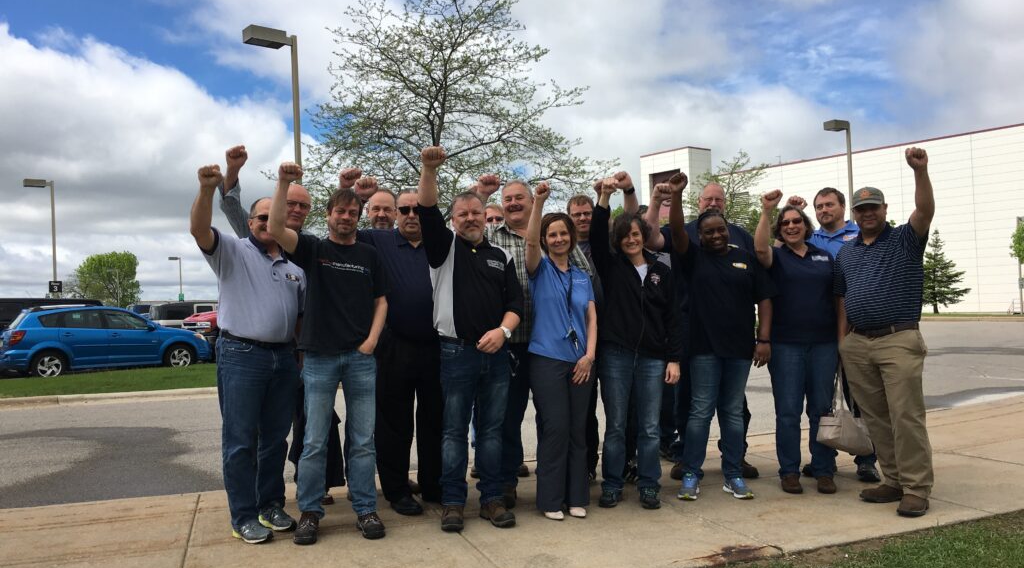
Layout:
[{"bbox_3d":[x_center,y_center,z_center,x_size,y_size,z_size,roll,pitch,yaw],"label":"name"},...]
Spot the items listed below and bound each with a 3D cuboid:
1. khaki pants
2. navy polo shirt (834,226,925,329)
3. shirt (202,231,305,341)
[{"bbox_3d":[2.090,0.703,4.800,0.420,0.950,0.360,-3,-1,38],"label":"khaki pants"},{"bbox_3d":[1.990,-0.040,4.620,0.510,0.600,0.330,-3,-1,37],"label":"navy polo shirt"},{"bbox_3d":[-1.388,0.013,4.590,0.530,0.630,0.360,-1,-1,-45],"label":"shirt"}]

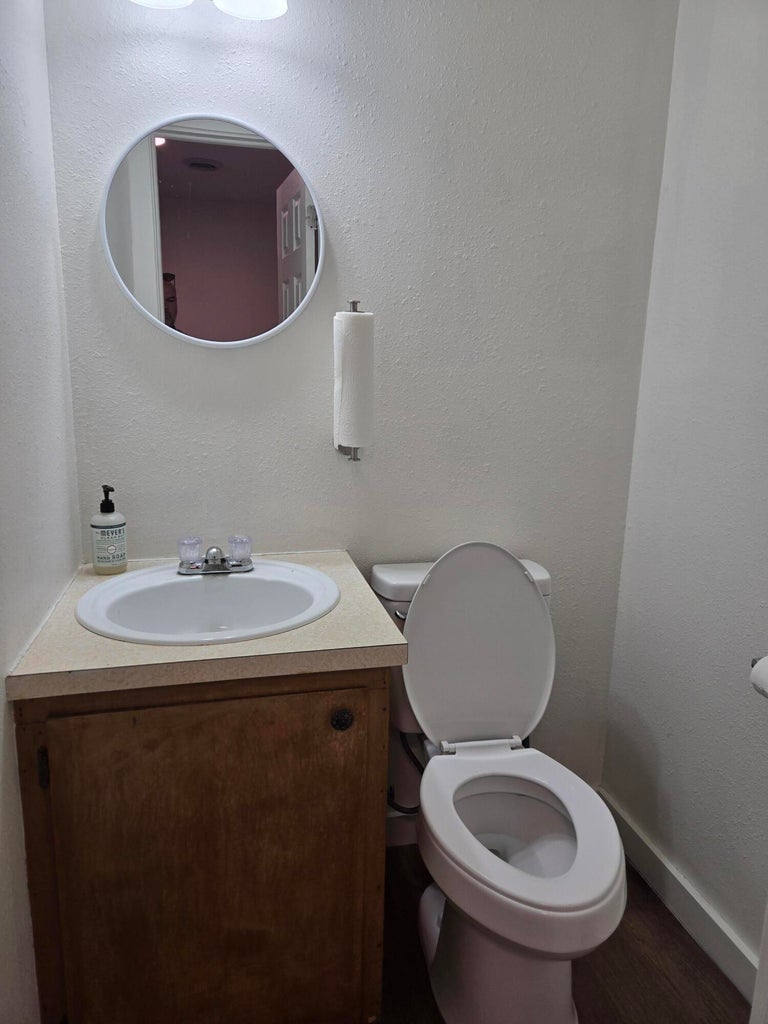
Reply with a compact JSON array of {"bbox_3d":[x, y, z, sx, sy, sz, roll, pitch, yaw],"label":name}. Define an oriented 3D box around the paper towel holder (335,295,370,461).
[{"bbox_3d":[-0.070,-0.286,1.505,0.055,0.342,0.086,-2,12,-13],"label":"paper towel holder"}]

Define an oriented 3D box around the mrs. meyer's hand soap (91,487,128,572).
[{"bbox_3d":[-0.580,0.035,1.431,0.069,0.184,0.069,-8,15,-39],"label":"mrs. meyer's hand soap"}]

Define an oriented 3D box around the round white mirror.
[{"bbox_3d":[-0.344,-0.571,1.410,0.450,0.453,0.025,-2,12,-13],"label":"round white mirror"}]

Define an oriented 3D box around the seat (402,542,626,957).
[{"bbox_3d":[0.260,0.376,1.305,0.370,0.528,0.541,-2,12,-15],"label":"seat"}]

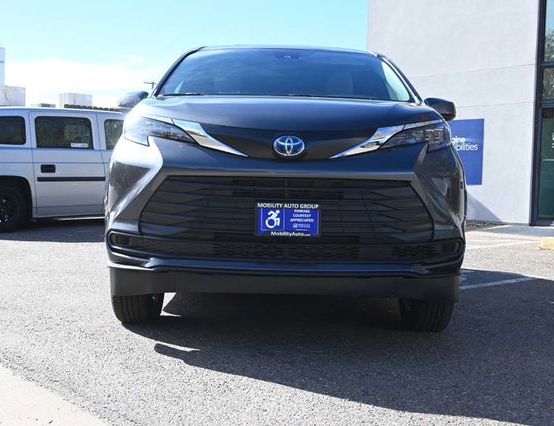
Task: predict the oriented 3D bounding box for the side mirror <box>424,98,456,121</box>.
[{"bbox_3d":[1.091,-0.699,4.955,0.250,0.170,0.170,1,4,0],"label":"side mirror"}]

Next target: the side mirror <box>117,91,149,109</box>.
[{"bbox_3d":[-0.968,-0.741,4.944,0.250,0.170,0.170,1,4,0],"label":"side mirror"}]

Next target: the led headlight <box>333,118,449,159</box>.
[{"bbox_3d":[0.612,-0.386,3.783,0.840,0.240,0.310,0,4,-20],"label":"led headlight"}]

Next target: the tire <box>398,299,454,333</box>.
[{"bbox_3d":[0.903,0.325,4.380,0.240,0.735,0.735,1,4,0],"label":"tire"}]

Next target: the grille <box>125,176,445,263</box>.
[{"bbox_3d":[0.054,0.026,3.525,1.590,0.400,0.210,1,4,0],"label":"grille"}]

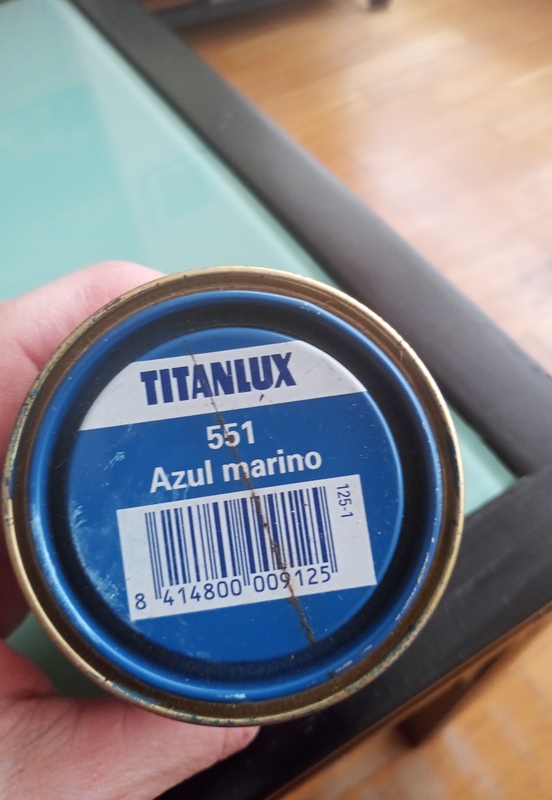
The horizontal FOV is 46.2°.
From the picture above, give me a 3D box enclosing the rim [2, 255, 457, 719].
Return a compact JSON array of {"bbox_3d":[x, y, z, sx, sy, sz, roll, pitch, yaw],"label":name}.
[{"bbox_3d":[-0.005,0.013,0.088,0.062,0.005,0.062,0,89,-1],"label":"rim"}]

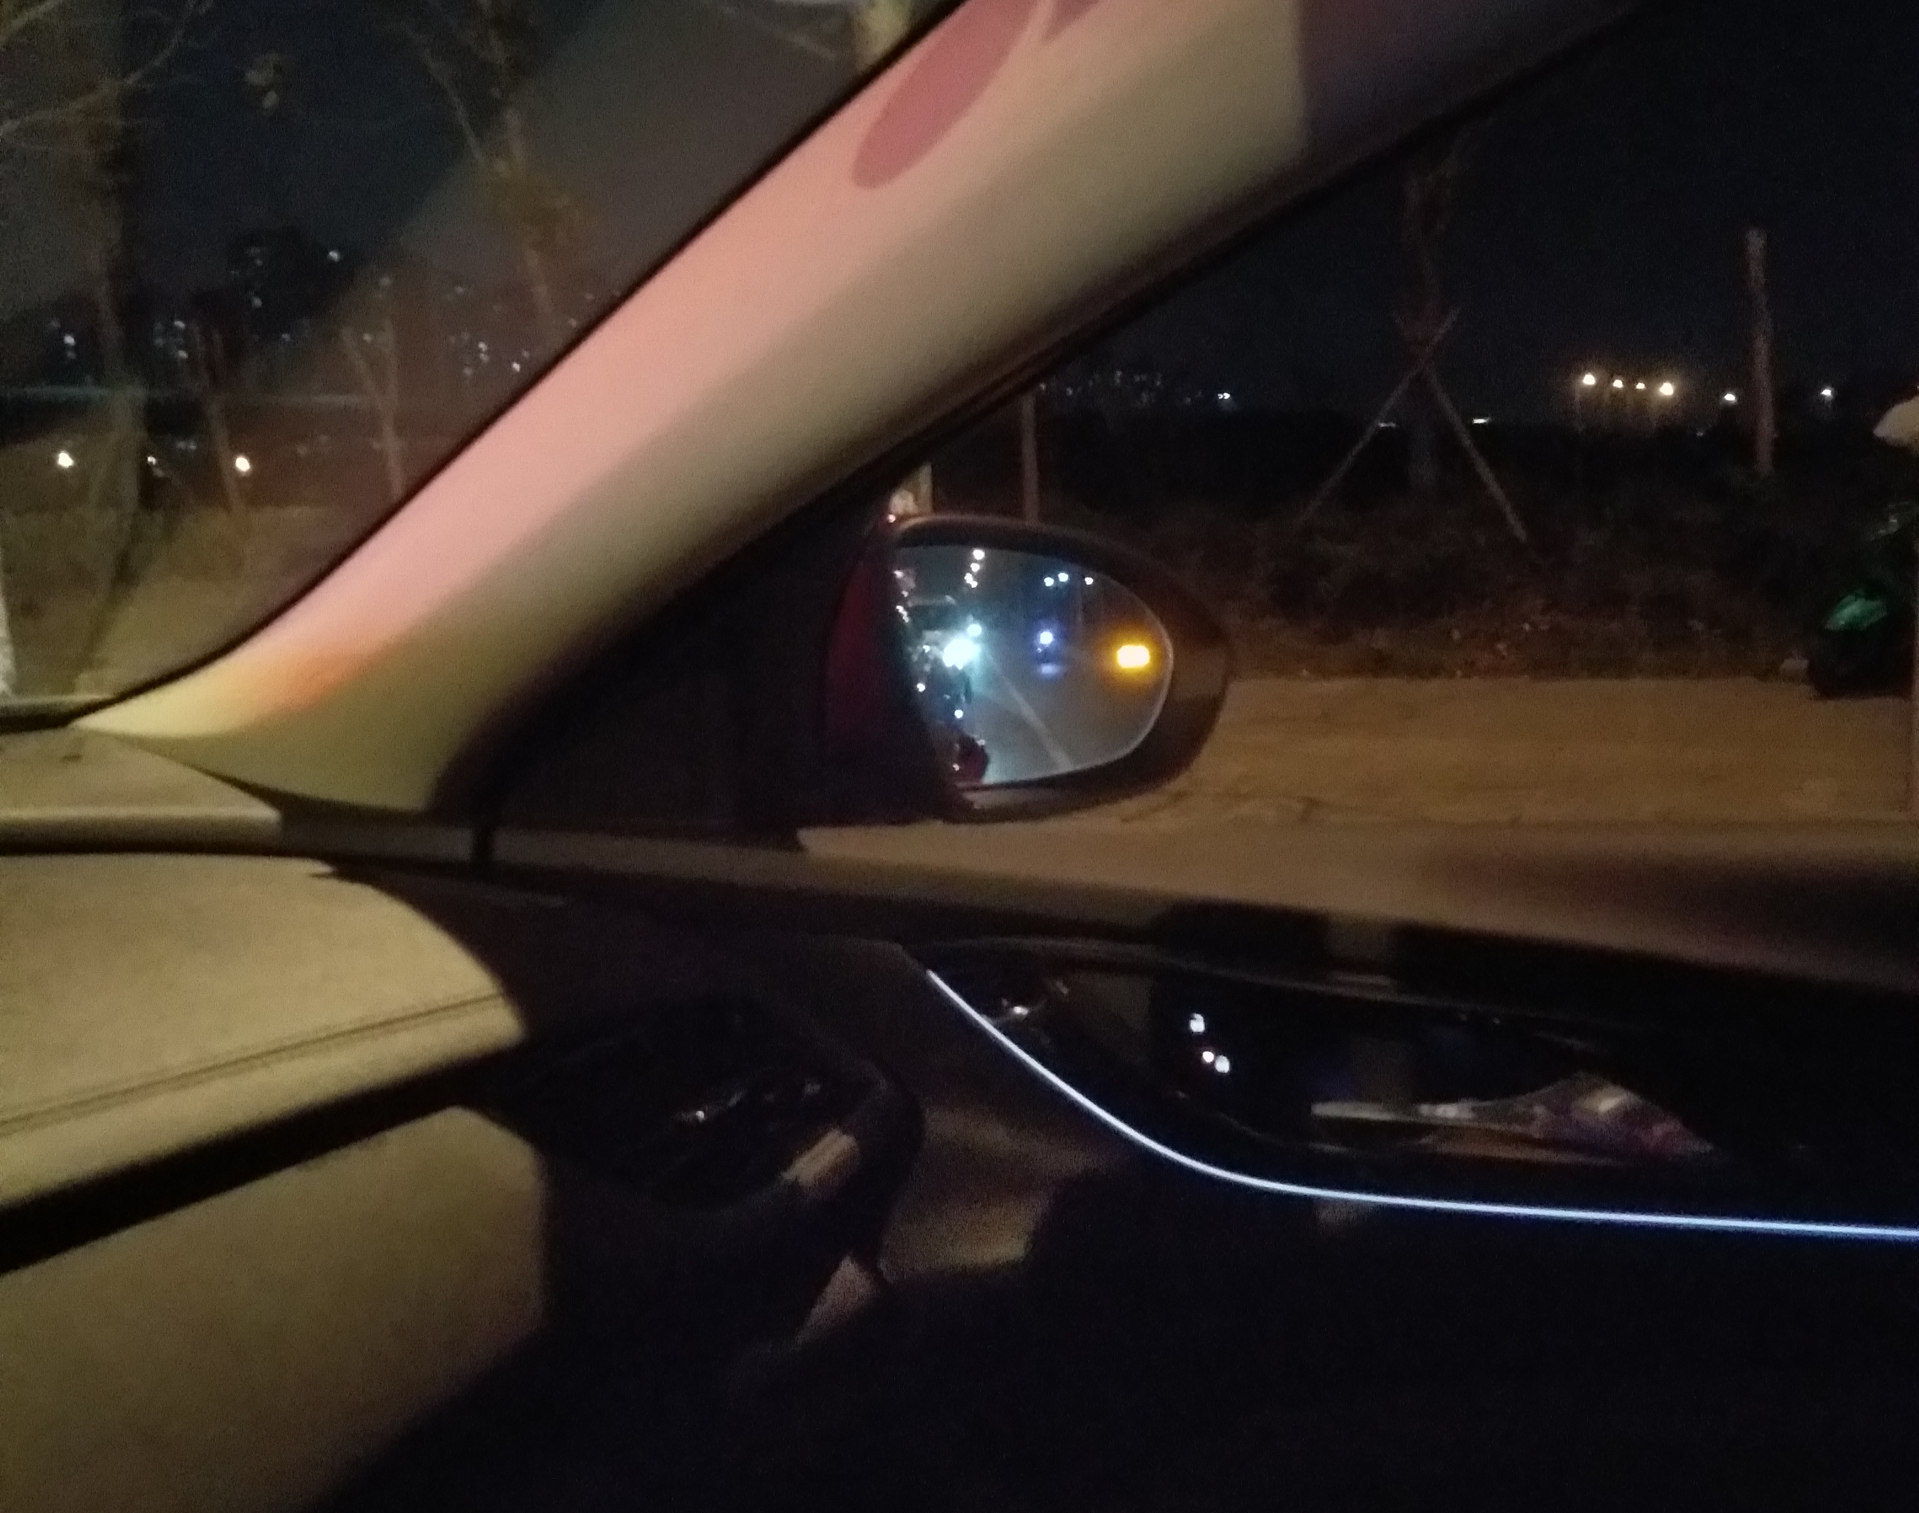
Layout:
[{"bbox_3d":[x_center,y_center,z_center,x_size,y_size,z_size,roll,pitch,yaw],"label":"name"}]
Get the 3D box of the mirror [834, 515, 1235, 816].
[{"bbox_3d":[0.028,-0.046,1.330,0.215,0.155,0.110,-7,8,-31],"label":"mirror"}]

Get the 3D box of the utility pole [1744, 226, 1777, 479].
[{"bbox_3d":[7.427,-3.681,24.000,0.200,2.600,0.200,-3,7,0],"label":"utility pole"}]

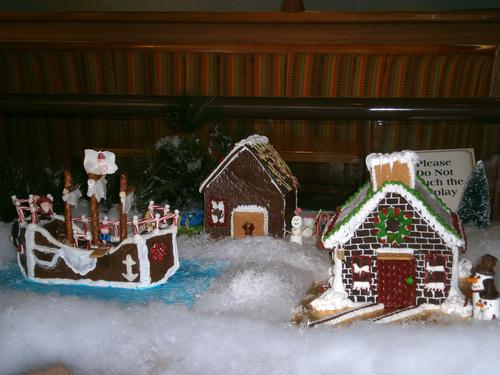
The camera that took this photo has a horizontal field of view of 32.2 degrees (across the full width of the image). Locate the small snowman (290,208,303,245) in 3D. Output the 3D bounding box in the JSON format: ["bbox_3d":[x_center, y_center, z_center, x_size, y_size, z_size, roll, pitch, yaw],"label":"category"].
[{"bbox_3d":[0.100,0.085,1.870,0.027,0.078,0.026,0,8,3],"label":"small snowman"}]

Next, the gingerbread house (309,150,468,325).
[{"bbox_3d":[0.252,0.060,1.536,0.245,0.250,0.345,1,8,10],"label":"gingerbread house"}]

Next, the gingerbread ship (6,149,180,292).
[{"bbox_3d":[-0.297,0.049,1.636,0.330,0.234,0.150,1,8,9],"label":"gingerbread ship"}]

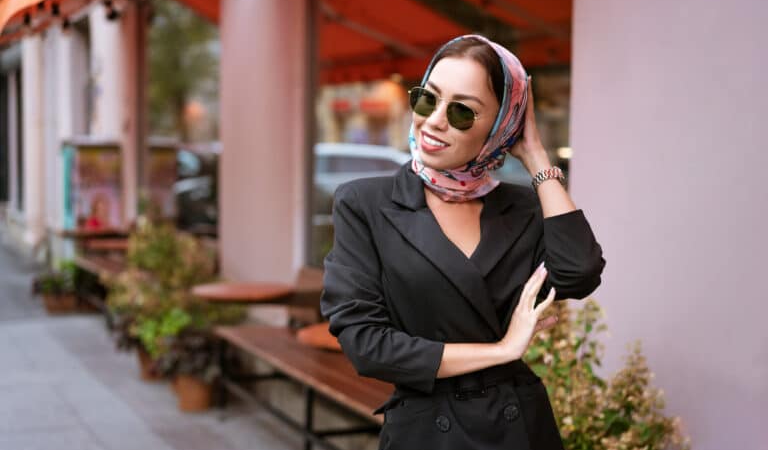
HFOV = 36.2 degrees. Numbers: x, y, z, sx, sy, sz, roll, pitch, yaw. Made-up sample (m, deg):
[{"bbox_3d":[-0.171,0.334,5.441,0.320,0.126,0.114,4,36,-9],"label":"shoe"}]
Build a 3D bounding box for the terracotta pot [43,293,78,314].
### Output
[{"bbox_3d":[-2.681,0.627,9.716,0.260,0.180,0.290,-2,6,-25],"label":"terracotta pot"}]

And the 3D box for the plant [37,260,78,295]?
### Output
[{"bbox_3d":[-2.704,0.435,9.716,0.310,0.290,0.330,-2,6,-25],"label":"plant"}]

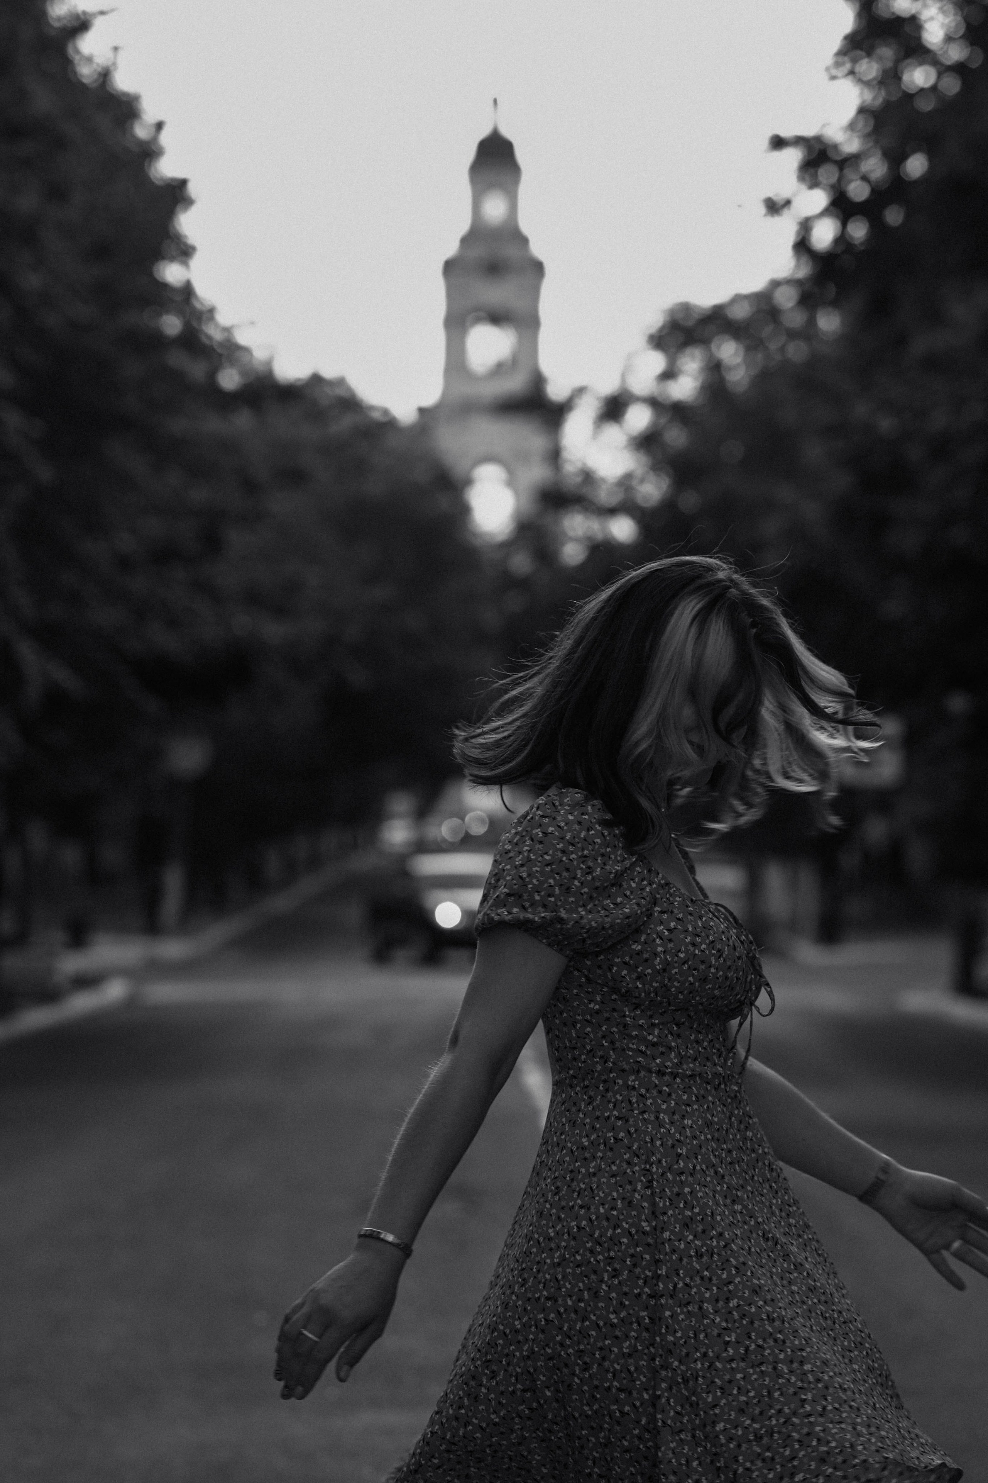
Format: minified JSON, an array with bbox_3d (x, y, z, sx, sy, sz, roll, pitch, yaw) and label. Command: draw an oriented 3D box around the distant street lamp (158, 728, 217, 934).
[{"bbox_3d":[-3.180,0.945,54.500,0.480,2.080,0.480,0,-1,0],"label":"distant street lamp"}]

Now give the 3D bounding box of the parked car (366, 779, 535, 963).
[{"bbox_3d":[0.020,1.115,45.400,1.780,1.550,4.300,0,-1,-11],"label":"parked car"}]

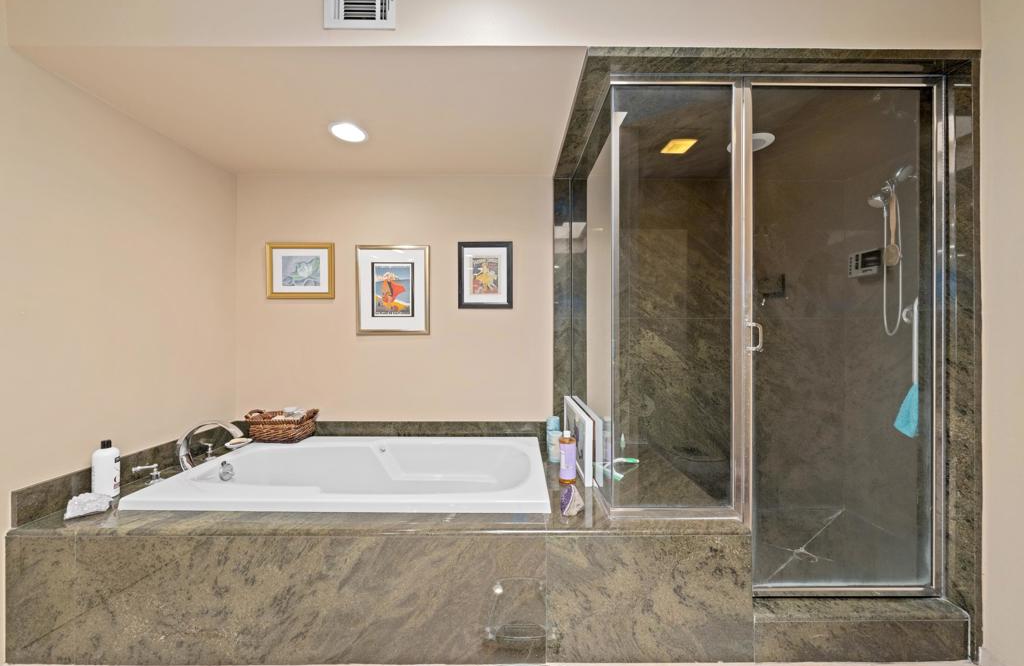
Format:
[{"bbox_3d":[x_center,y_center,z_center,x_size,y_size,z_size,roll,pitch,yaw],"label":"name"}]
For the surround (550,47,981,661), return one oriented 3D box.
[{"bbox_3d":[0.954,0.080,1.825,1.378,2.148,1.063,0,0,0],"label":"surround"}]

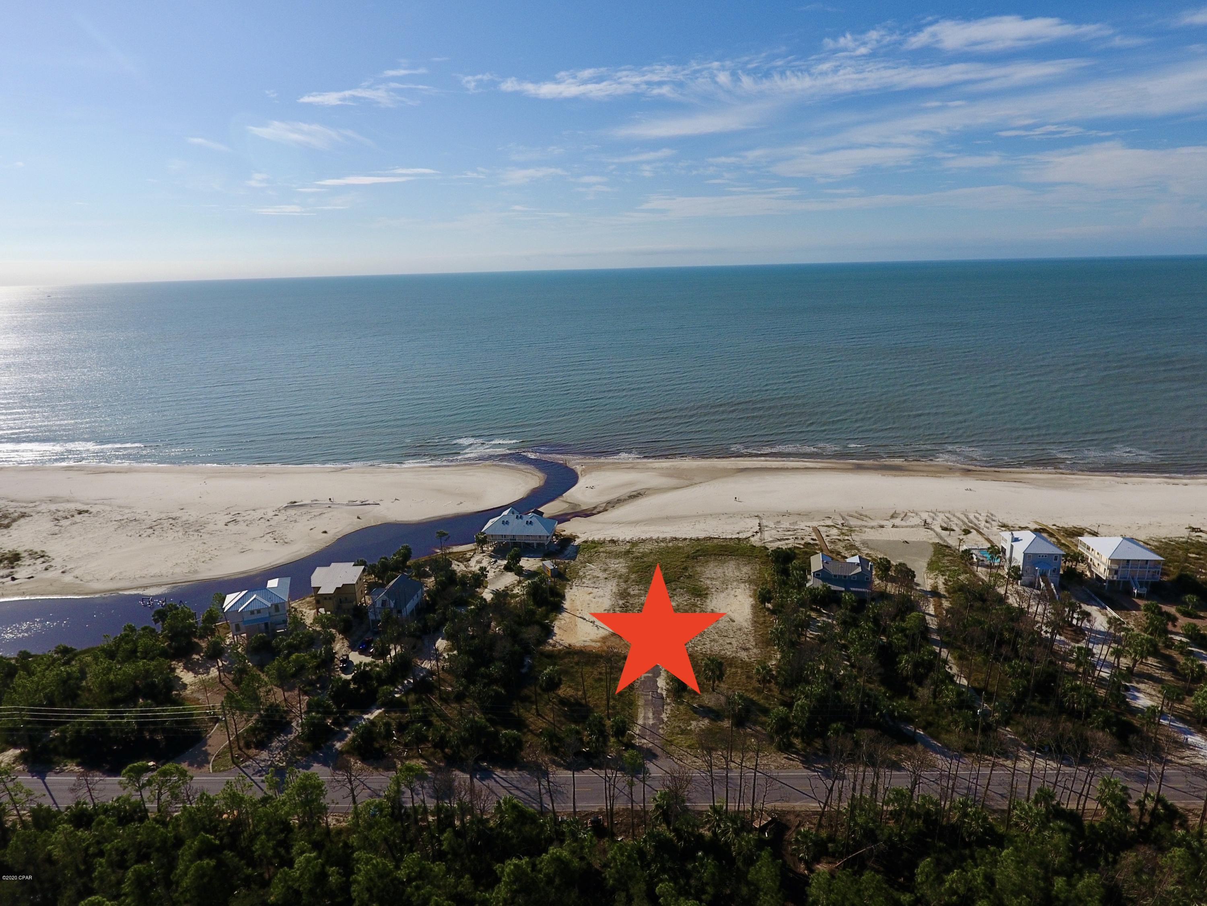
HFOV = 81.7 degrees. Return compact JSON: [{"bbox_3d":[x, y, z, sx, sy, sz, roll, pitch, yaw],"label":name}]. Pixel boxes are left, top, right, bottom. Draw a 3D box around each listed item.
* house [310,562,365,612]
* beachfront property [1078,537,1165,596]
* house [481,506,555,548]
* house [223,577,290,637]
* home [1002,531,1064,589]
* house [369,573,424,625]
[{"bbox_3d":[-69.370,35.470,183.430,12.600,10.500,11.500,-1,15,3],"label":"house"},{"bbox_3d":[137.950,28.270,186.360,13.400,12.000,16.000,0,15,6],"label":"beachfront property"},{"bbox_3d":[-26.580,23.420,224.760,23.000,10.200,16.600,0,15,6],"label":"house"},{"bbox_3d":[-85.670,38.200,174.290,13.800,10.800,15.700,-7,16,-19],"label":"house"},{"bbox_3d":[116.600,27.710,190.230,10.100,12.200,15.100,0,15,7],"label":"home"},{"bbox_3d":[-53.040,37.440,176.690,11.200,9.300,12.100,1,15,9],"label":"house"}]

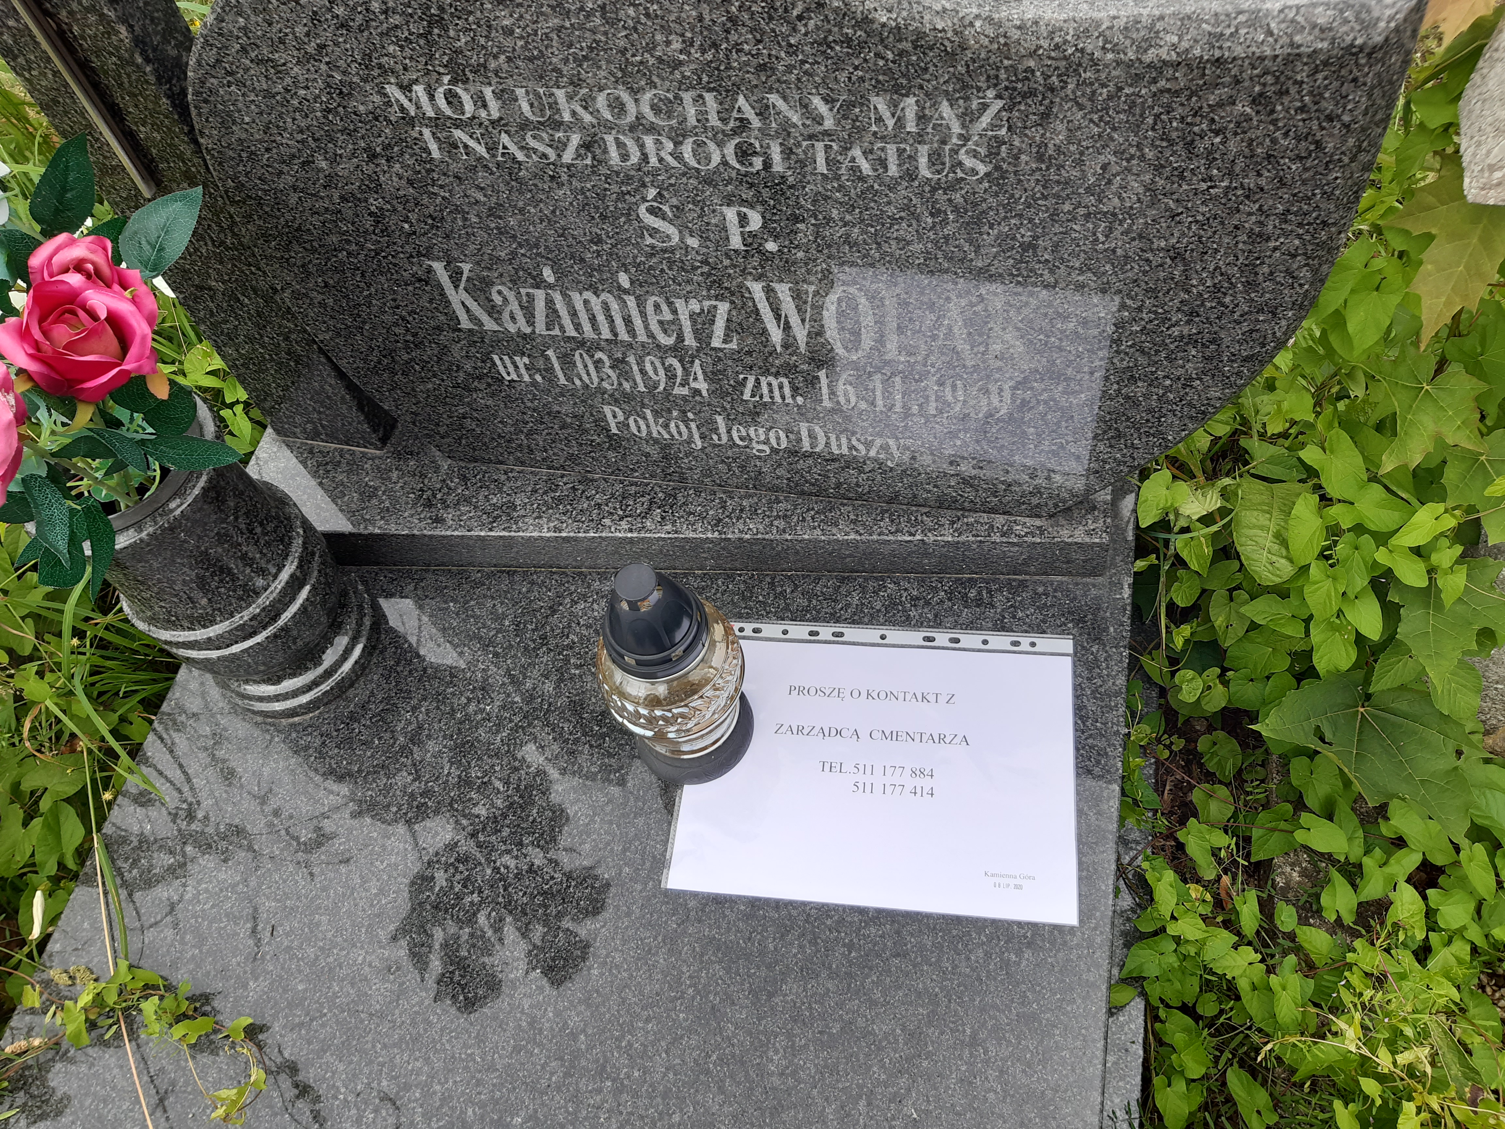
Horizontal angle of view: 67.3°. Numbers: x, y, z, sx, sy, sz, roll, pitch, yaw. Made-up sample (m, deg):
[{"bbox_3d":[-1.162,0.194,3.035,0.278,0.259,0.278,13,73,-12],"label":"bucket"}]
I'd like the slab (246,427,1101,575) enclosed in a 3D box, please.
[{"bbox_3d":[-0.090,-0.095,1.028,0.785,0.057,0.200,1,59,10],"label":"slab"}]

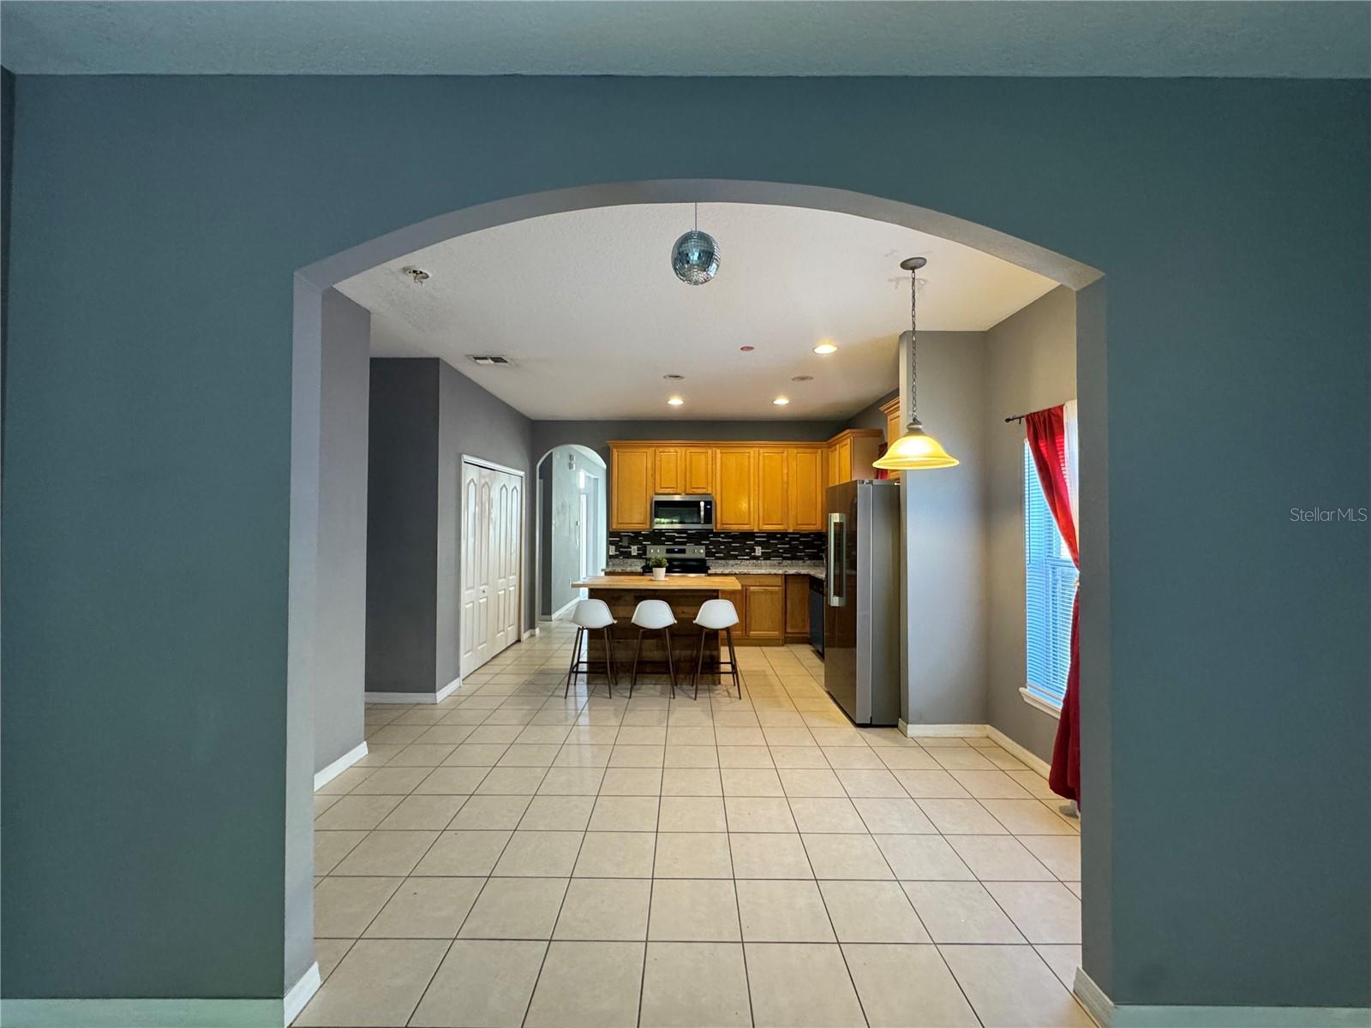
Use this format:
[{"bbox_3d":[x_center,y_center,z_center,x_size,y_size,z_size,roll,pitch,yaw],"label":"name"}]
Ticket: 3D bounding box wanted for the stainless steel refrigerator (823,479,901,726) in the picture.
[{"bbox_3d":[1.622,0.656,4.498,0.845,1.788,0.913,0,-1,0],"label":"stainless steel refrigerator"}]

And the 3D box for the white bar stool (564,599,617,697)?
[{"bbox_3d":[-0.798,1.127,4.816,0.406,0.832,0.433,0,-1,0],"label":"white bar stool"}]

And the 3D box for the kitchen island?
[{"bbox_3d":[-0.260,1.094,5.266,1.520,0.916,0.727,0,-1,0],"label":"kitchen island"}]

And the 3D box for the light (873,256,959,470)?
[{"bbox_3d":[1.183,-0.768,2.859,0.440,1.057,0.440,0,-1,0],"label":"light"}]

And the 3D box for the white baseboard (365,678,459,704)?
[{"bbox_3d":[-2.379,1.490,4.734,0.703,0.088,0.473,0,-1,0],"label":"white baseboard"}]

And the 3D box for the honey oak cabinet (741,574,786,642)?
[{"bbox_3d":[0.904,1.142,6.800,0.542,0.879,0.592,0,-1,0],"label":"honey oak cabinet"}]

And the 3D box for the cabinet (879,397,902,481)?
[{"bbox_3d":[1.930,-0.599,4.460,0.412,0.635,0.889,0,-1,0],"label":"cabinet"}]

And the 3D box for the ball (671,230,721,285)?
[{"bbox_3d":[0.043,-1.052,2.266,0.200,0.205,0.200,0,-1,0],"label":"ball"}]

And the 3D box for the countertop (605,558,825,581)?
[{"bbox_3d":[0.573,0.627,6.074,3.076,0.140,2.028,0,-1,0],"label":"countertop"}]

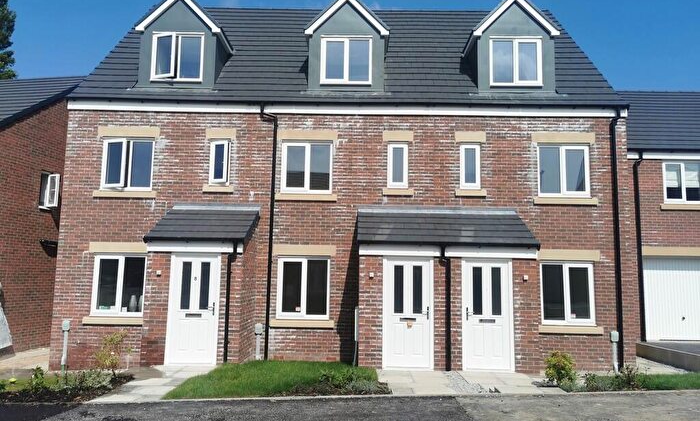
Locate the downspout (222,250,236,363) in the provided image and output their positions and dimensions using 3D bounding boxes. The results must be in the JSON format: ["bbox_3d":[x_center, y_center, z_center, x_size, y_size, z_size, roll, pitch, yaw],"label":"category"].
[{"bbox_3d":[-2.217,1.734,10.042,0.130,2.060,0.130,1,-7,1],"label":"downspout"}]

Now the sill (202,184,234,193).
[{"bbox_3d":[-2.864,-0.470,11.958,0.690,0.140,0.140,1,-7,1],"label":"sill"}]

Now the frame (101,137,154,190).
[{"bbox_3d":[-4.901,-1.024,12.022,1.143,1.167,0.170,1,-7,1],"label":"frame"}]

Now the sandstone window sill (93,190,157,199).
[{"bbox_3d":[-4.832,-0.331,11.804,1.366,0.150,0.150,1,-6,1],"label":"sandstone window sill"}]

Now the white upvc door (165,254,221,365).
[{"bbox_3d":[-2.884,1.819,10.103,0.942,2.034,0.090,1,-6,1],"label":"white upvc door"}]

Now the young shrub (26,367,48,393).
[{"bbox_3d":[-4.588,2.480,8.015,0.320,0.390,0.310,1,-7,1],"label":"young shrub"}]

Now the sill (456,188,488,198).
[{"bbox_3d":[2.587,-0.366,11.740,0.660,0.154,0.150,1,-6,1],"label":"sill"}]

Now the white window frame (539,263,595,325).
[{"bbox_3d":[4.601,1.758,11.562,1.146,1.313,0.075,1,-6,1],"label":"white window frame"}]

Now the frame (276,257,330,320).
[{"bbox_3d":[-0.998,1.656,11.706,1.121,1.333,0.075,1,-7,1],"label":"frame"}]

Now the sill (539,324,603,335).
[{"bbox_3d":[4.620,2.501,11.490,1.360,0.140,0.140,1,-7,1],"label":"sill"}]

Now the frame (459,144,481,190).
[{"bbox_3d":[2.636,-0.965,11.975,0.443,1.023,0.075,1,-7,1],"label":"frame"}]

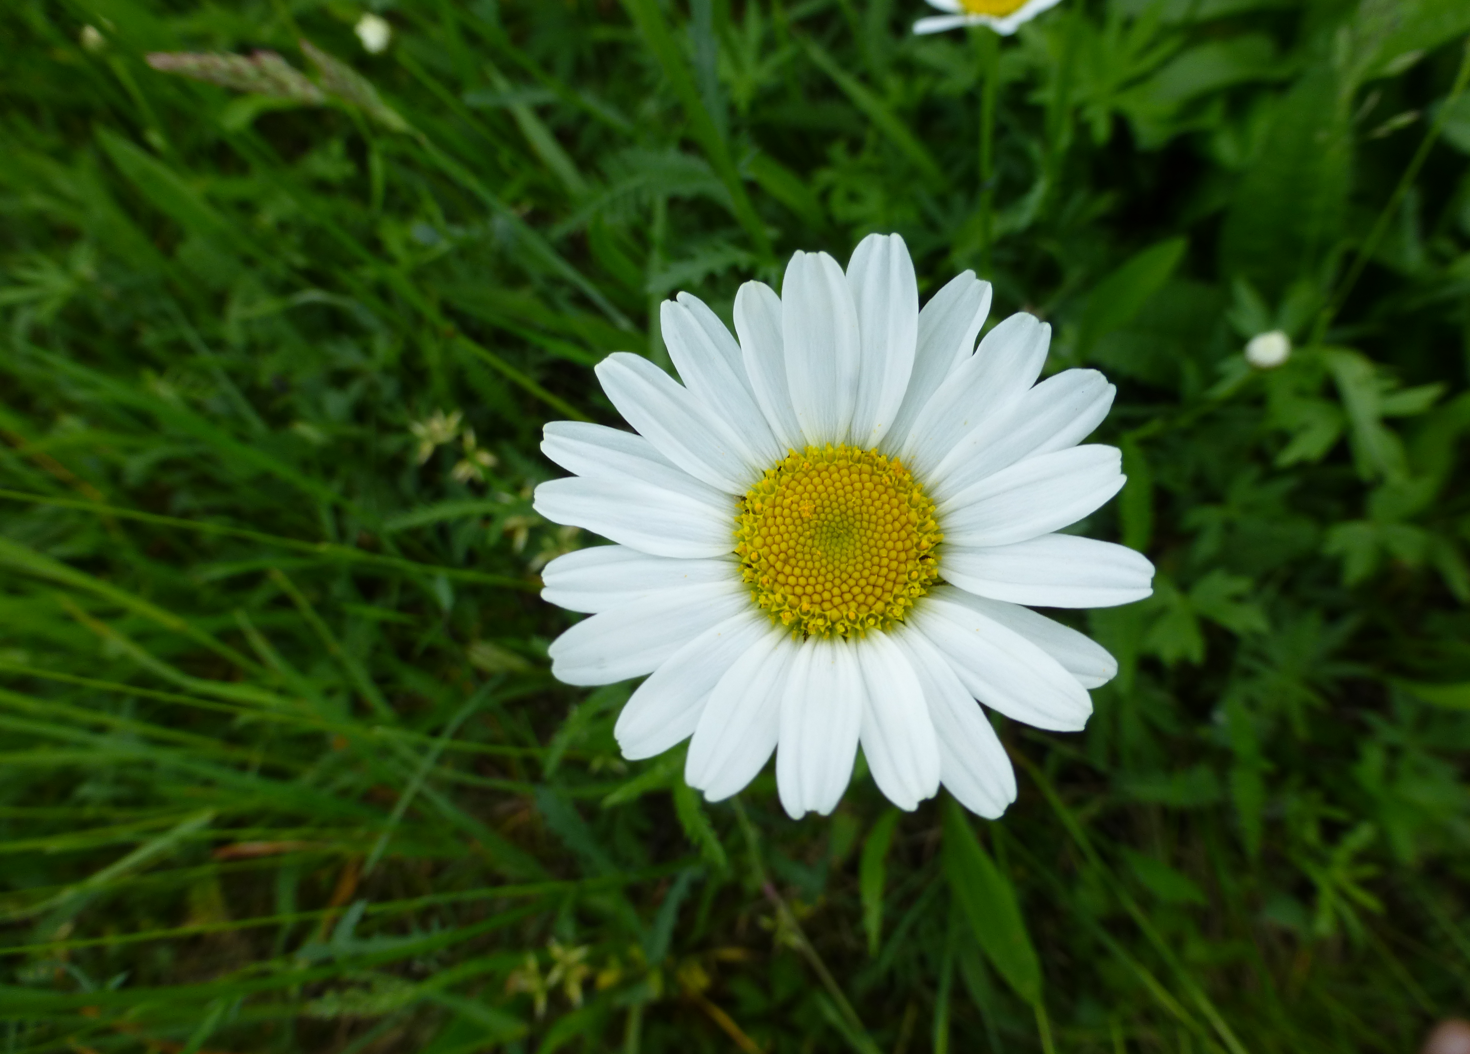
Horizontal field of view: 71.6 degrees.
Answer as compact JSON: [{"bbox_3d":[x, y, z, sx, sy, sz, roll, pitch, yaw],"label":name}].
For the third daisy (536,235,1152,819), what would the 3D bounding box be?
[{"bbox_3d":[0.010,0.000,0.092,0.056,0.016,0.054,0,74,5],"label":"third daisy"}]

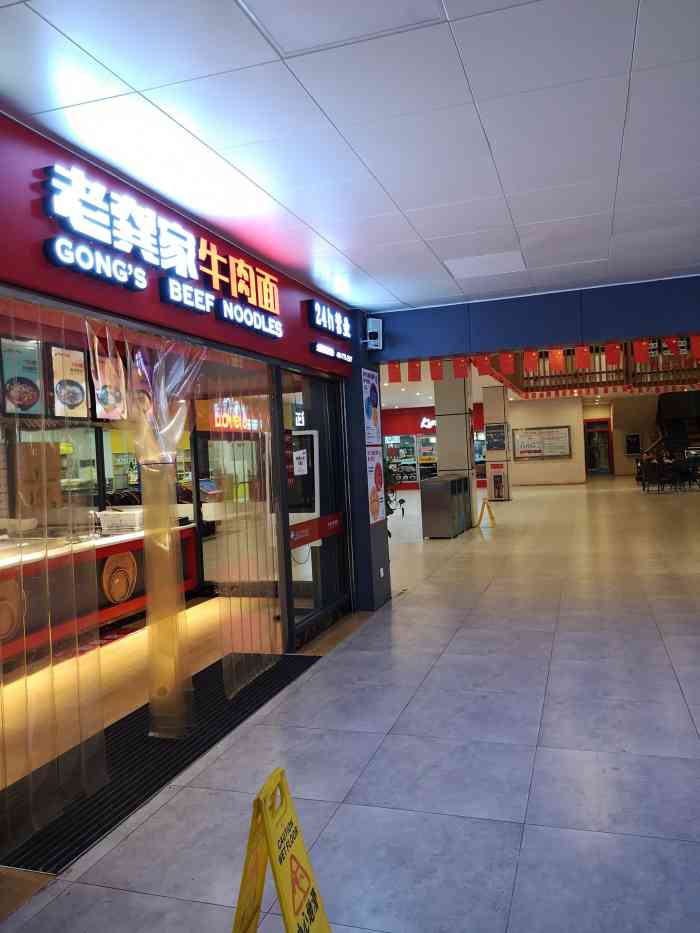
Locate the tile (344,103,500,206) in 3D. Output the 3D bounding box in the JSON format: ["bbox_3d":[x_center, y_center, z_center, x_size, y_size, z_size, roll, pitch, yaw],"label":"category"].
[{"bbox_3d":[0.411,-1.514,3.654,0.590,0.020,1.180,-2,1,18],"label":"tile"}]

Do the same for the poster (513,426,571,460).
[{"bbox_3d":[7.280,-0.856,27.611,2.097,1.201,0.050,-2,1,18],"label":"poster"}]

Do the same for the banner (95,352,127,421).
[{"bbox_3d":[-2.258,-0.746,6.912,0.020,0.591,0.425,-2,1,18],"label":"banner"}]

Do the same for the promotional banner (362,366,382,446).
[{"bbox_3d":[0.237,-0.595,7.404,0.015,0.740,0.560,-2,1,18],"label":"promotional banner"}]

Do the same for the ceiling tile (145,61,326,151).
[{"bbox_3d":[-0.435,-1.465,2.981,0.590,0.020,0.590,-2,1,18],"label":"ceiling tile"}]

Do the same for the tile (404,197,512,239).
[{"bbox_3d":[0.687,-1.539,4.510,0.590,0.020,0.590,-2,1,18],"label":"tile"}]

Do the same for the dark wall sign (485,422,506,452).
[{"bbox_3d":[4.167,-0.819,20.774,0.515,0.699,0.030,-2,1,18],"label":"dark wall sign"}]

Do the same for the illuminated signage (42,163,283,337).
[{"bbox_3d":[-0.906,-1.120,4.220,0.060,0.425,2.395,-2,1,18],"label":"illuminated signage"}]

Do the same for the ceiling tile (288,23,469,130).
[{"bbox_3d":[0.138,-1.487,2.788,0.600,0.030,0.600,-2,1,18],"label":"ceiling tile"}]

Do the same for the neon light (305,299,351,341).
[{"bbox_3d":[-0.168,-1.280,6.518,0.060,0.255,0.980,-2,1,18],"label":"neon light"}]

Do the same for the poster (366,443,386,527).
[{"bbox_3d":[0.275,0.184,7.425,0.015,0.750,0.560,-2,1,18],"label":"poster"}]

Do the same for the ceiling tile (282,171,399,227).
[{"bbox_3d":[-0.057,-1.502,4.118,0.600,0.030,0.600,-2,1,18],"label":"ceiling tile"}]

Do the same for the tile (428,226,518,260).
[{"bbox_3d":[0.870,-1.556,5.081,0.590,0.020,0.590,-2,1,18],"label":"tile"}]

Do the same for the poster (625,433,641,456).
[{"bbox_3d":[13.197,-1.028,34.000,0.720,1.080,0.030,-2,1,18],"label":"poster"}]

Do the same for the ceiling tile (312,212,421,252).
[{"bbox_3d":[0.116,-1.516,4.694,0.590,0.020,0.590,-2,1,18],"label":"ceiling tile"}]

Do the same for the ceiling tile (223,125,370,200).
[{"bbox_3d":[-0.242,-1.483,3.545,0.600,0.030,0.600,-2,1,18],"label":"ceiling tile"}]

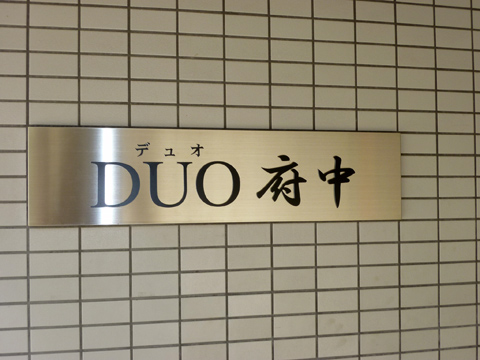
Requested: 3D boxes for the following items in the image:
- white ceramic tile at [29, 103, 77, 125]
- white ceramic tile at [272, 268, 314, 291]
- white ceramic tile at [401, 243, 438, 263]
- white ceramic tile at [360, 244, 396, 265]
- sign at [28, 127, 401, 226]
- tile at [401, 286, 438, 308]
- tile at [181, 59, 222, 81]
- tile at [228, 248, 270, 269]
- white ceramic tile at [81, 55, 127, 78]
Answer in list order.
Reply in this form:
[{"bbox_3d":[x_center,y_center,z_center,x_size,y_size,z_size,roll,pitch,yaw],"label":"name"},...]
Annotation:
[{"bbox_3d":[-0.374,-0.132,1.171,0.095,0.045,0.008,0,-2,-13],"label":"white ceramic tile"},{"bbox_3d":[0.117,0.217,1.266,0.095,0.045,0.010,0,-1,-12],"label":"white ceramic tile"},{"bbox_3d":[0.410,0.166,1.339,0.095,0.045,0.008,0,-1,-13],"label":"white ceramic tile"},{"bbox_3d":[0.312,0.166,1.318,0.095,0.045,0.008,0,-2,-13],"label":"white ceramic tile"},{"bbox_3d":[-0.029,-0.008,1.235,0.797,0.196,0.018,0,-1,-13],"label":"sign"},{"bbox_3d":[0.410,0.266,1.337,0.095,0.045,0.008,0,-1,-13],"label":"tile"},{"bbox_3d":[-0.082,-0.232,1.239,0.095,0.045,0.008,0,-2,-13],"label":"tile"},{"bbox_3d":[0.019,0.167,1.250,0.095,0.045,0.008,0,-2,-13],"label":"tile"},{"bbox_3d":[-0.277,-0.232,1.196,0.095,0.045,0.008,0,-2,-13],"label":"white ceramic tile"}]

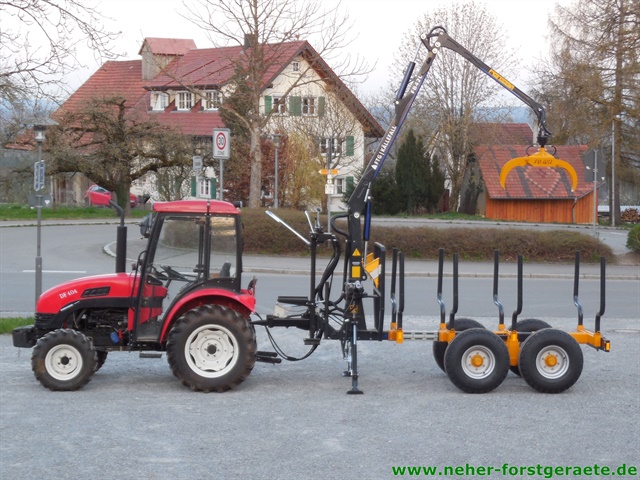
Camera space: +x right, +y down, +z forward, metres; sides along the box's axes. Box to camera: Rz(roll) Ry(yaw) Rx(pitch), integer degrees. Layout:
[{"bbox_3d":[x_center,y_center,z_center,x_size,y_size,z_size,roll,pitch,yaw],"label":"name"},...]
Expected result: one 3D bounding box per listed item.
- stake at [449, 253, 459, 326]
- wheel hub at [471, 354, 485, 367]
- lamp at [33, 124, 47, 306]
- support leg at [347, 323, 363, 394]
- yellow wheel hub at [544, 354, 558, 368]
[{"bbox_3d":[1.747,0.666,15.930,0.110,1.000,0.090,0,3,0],"label":"stake"},{"bbox_3d":[2.016,1.547,15.600,0.160,0.160,0.100,0,3,0],"label":"wheel hub"},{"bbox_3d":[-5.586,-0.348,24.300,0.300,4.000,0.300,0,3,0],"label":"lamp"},{"bbox_3d":[0.428,1.459,15.150,0.200,0.930,0.200,0,1,0],"label":"support leg"},{"bbox_3d":[2.885,1.510,15.200,0.165,0.165,0.110,0,1,0],"label":"yellow wheel hub"}]

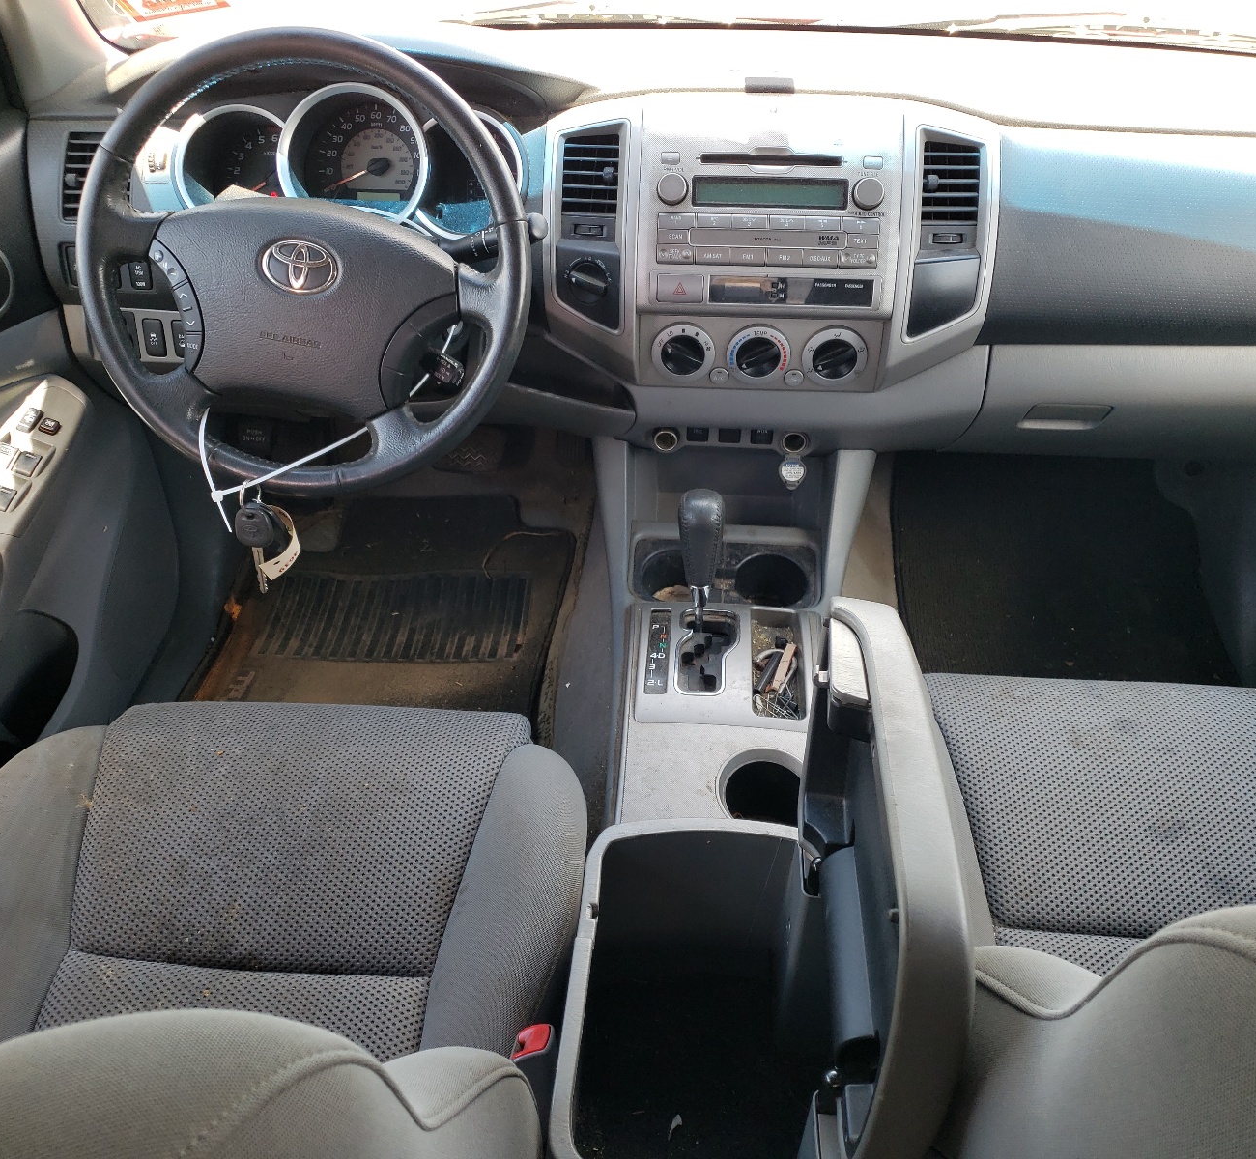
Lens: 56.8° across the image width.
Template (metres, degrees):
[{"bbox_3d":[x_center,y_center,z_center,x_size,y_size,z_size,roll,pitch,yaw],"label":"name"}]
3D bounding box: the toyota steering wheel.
[{"bbox_3d":[-0.268,-0.265,1.004,0.382,0.382,0.100,2,14,4],"label":"toyota steering wheel"}]

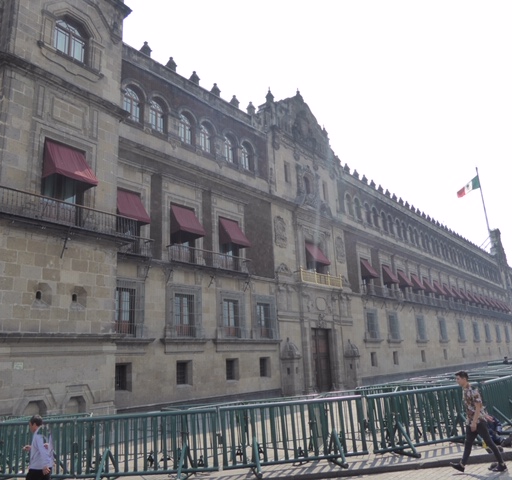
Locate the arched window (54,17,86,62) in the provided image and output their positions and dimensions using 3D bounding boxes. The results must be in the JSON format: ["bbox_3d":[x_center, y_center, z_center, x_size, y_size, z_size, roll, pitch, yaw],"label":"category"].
[{"bbox_3d":[-9.099,-9.945,22.777,0.350,2.200,1.670,-16,-19,36],"label":"arched window"}]

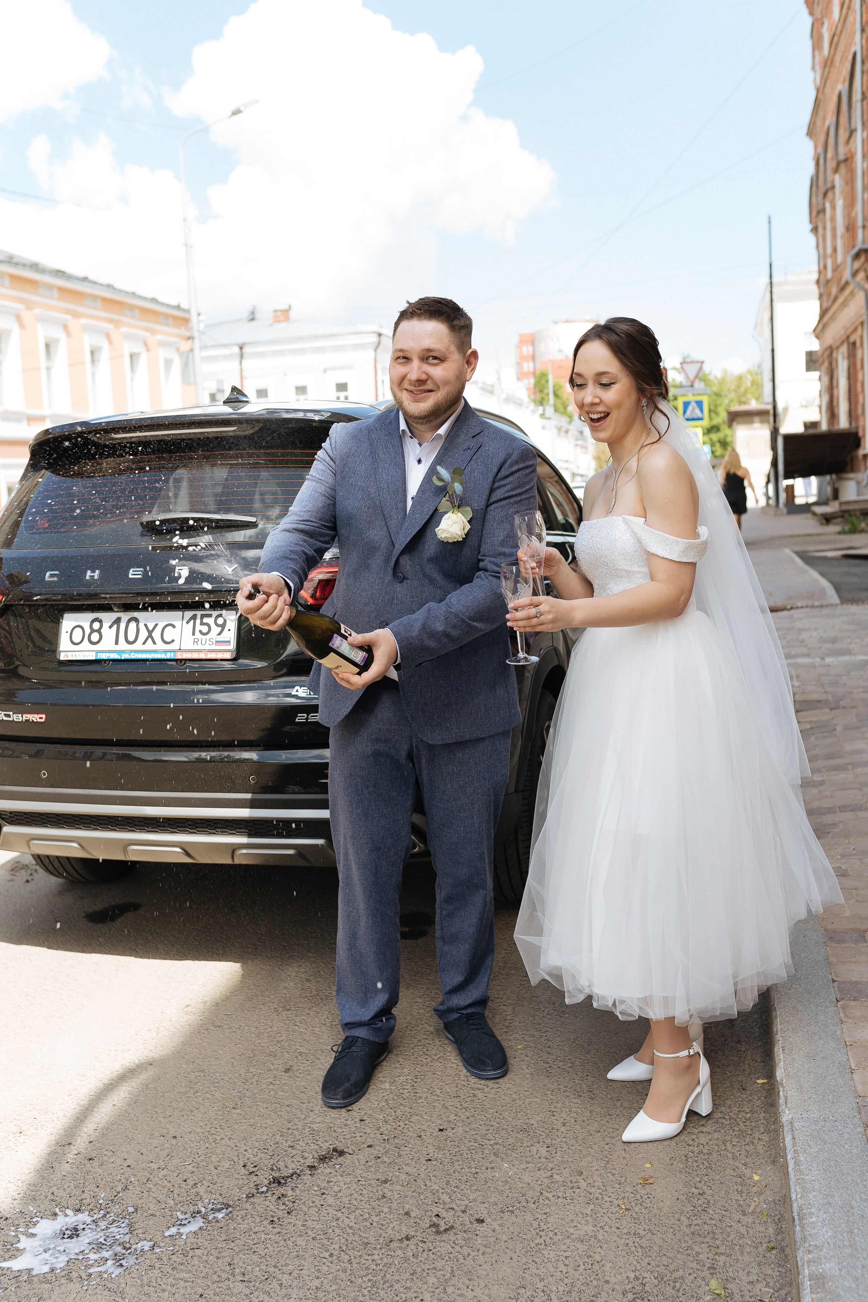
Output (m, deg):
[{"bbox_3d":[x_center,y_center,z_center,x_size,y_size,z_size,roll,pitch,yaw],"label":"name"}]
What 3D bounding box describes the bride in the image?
[{"bbox_3d":[0.505,0.123,2.720,0.740,1.690,0.640,-6,7,-31],"label":"bride"}]

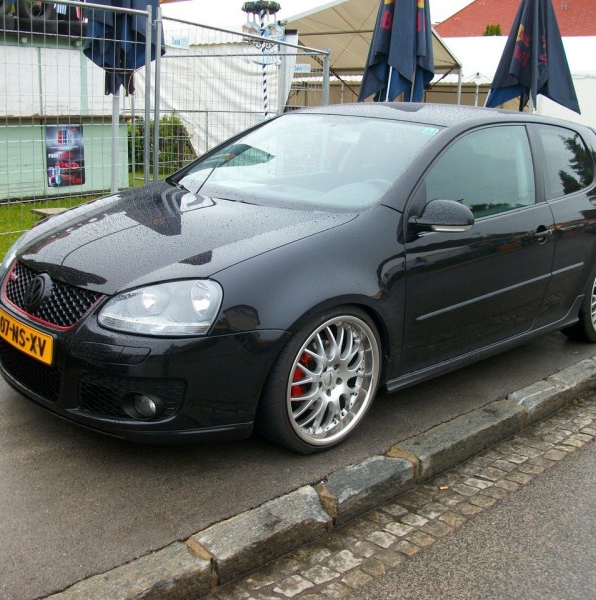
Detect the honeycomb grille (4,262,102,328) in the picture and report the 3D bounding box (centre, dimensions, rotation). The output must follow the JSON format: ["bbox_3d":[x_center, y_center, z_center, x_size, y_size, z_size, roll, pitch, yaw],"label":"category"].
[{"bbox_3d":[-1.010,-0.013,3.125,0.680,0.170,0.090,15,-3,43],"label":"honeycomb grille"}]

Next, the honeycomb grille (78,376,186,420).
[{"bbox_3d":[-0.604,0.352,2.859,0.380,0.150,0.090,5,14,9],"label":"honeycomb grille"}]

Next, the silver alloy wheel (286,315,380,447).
[{"bbox_3d":[0.082,0.306,3.207,0.520,0.520,0.210,-10,18,-43],"label":"silver alloy wheel"}]

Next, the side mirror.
[{"bbox_3d":[0.637,-0.372,3.430,0.160,0.155,0.235,-11,19,-44],"label":"side mirror"}]

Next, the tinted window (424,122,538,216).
[{"bbox_3d":[0.894,-0.631,3.868,1.100,0.480,0.050,-11,-2,-44],"label":"tinted window"}]

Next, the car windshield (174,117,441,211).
[{"bbox_3d":[0.015,-0.727,3.984,1.390,0.110,0.860,15,47,43],"label":"car windshield"}]

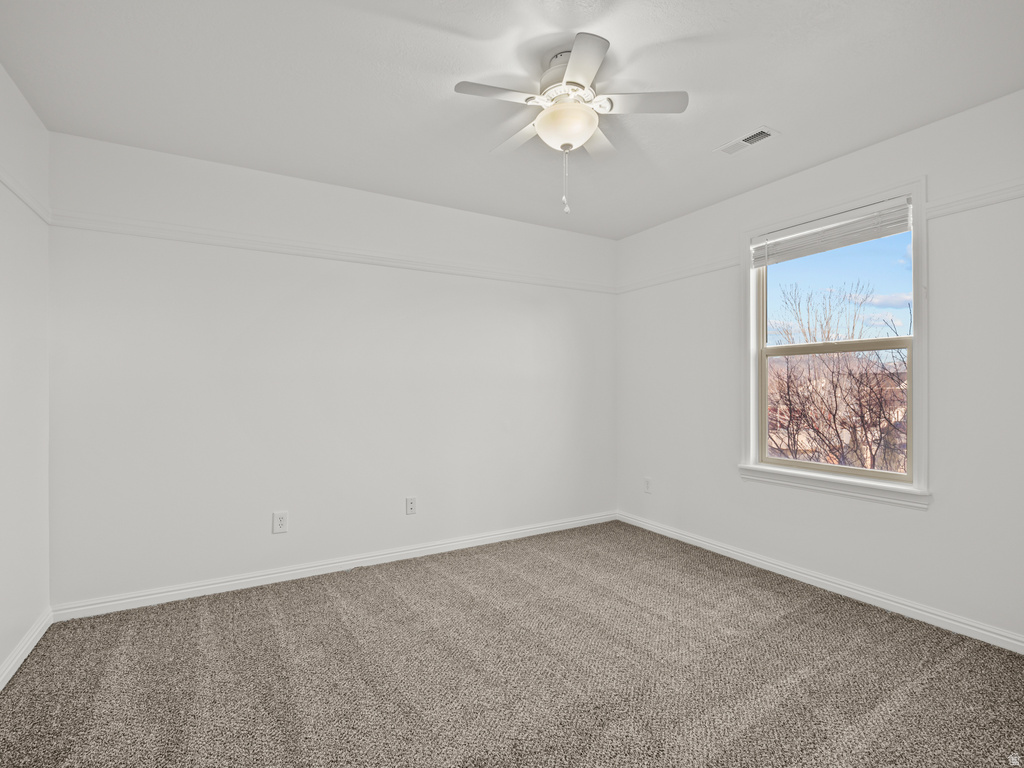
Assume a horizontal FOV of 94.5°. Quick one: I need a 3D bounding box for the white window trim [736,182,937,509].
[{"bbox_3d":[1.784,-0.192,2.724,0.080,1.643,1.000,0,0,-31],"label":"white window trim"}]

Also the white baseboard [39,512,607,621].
[{"bbox_3d":[-0.672,1.135,3.220,3.673,0.086,0.015,0,0,-29],"label":"white baseboard"}]

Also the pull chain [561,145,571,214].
[{"bbox_3d":[0.212,-0.798,1.860,0.032,0.262,0.027,0,0,6],"label":"pull chain"}]

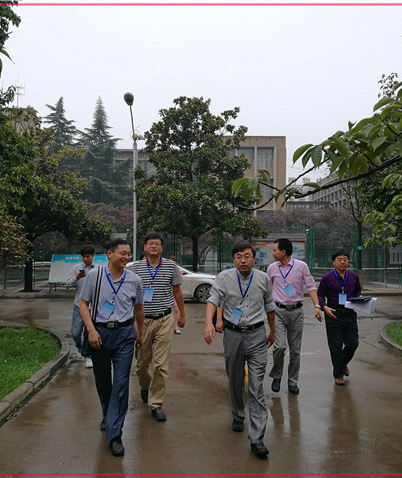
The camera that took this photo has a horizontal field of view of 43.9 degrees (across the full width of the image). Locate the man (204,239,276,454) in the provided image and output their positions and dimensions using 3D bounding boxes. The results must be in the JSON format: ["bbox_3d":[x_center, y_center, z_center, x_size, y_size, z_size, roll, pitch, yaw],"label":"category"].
[{"bbox_3d":[0.324,0.865,4.284,0.600,1.690,0.780,0,-2,-2],"label":"man"}]

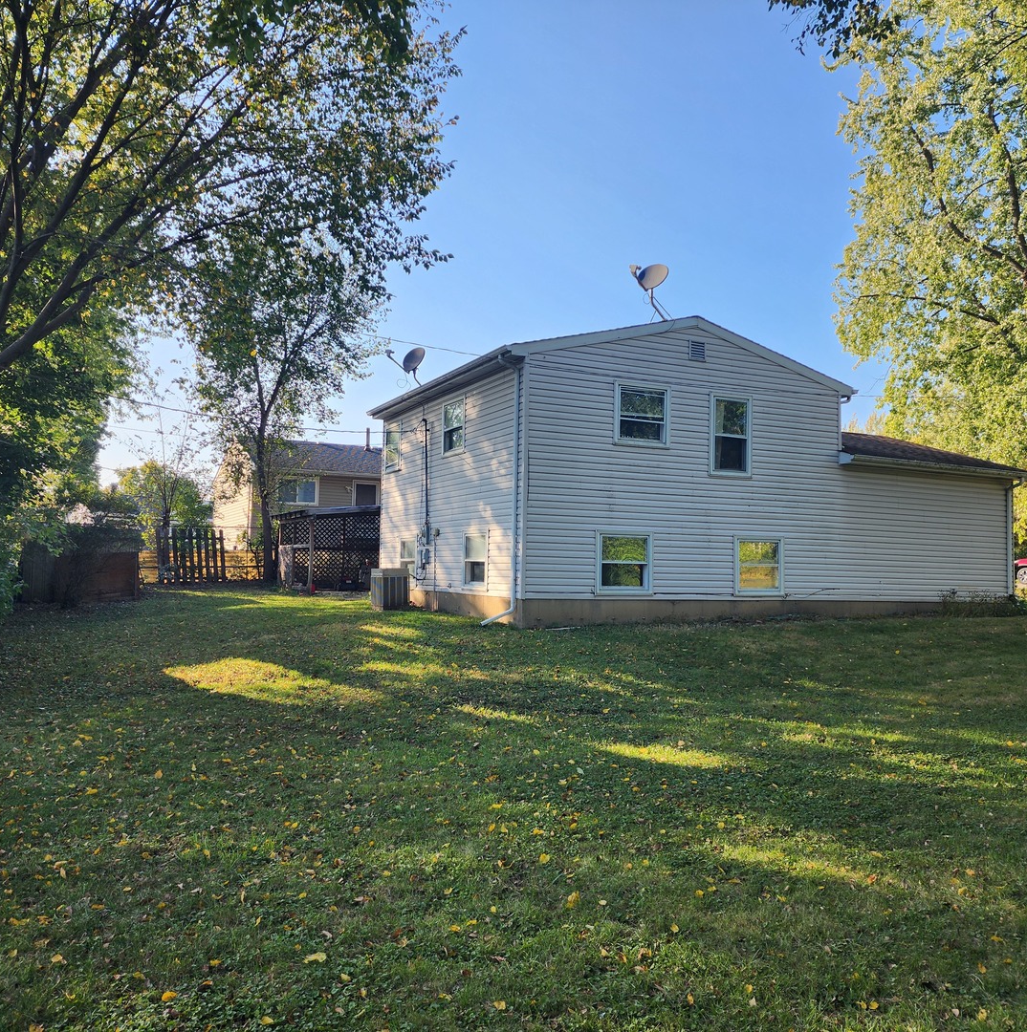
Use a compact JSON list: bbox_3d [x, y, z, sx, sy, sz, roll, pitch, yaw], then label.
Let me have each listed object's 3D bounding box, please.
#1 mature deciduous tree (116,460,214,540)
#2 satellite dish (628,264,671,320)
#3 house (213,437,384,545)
[{"bbox_3d":[-18.299,-0.014,47.975,5.000,6.006,5.000,1,-3,0],"label":"mature deciduous tree"},{"bbox_3d":[2.588,-4.290,17.406,0.850,1.084,0.660,4,-4,-42],"label":"satellite dish"},{"bbox_3d":[-7.536,-0.130,44.345,12.800,6.350,8.500,3,-3,-30],"label":"house"}]

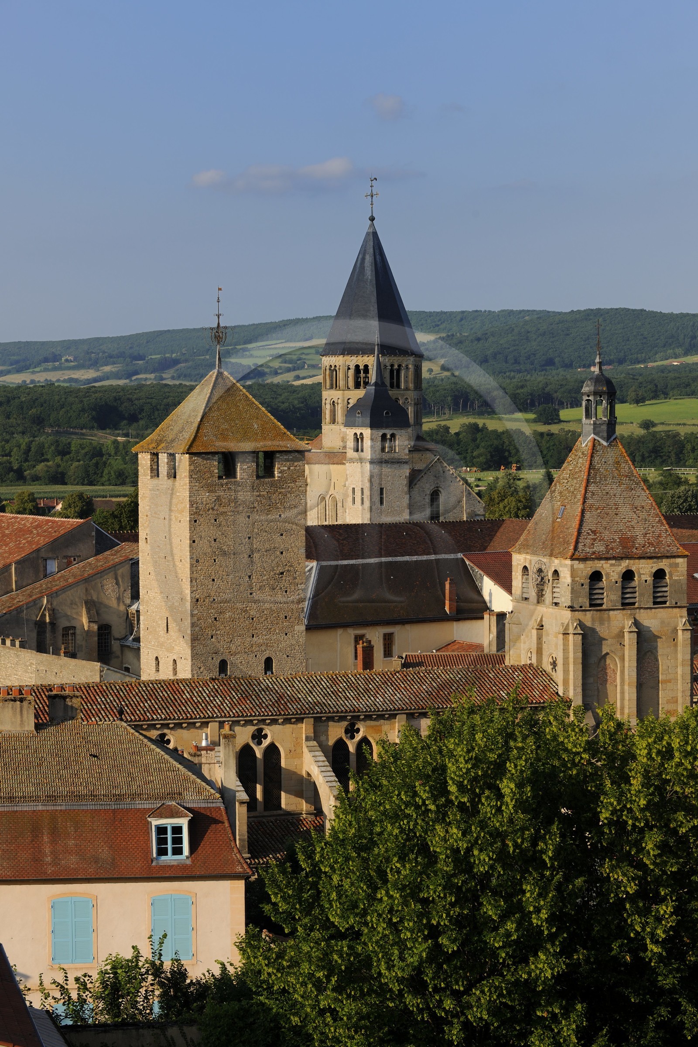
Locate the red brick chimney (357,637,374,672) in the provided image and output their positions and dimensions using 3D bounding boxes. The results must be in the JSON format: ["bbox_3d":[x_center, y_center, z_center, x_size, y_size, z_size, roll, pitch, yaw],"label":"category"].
[{"bbox_3d":[1.147,8.930,167.000,0.850,2.600,0.850,-1,3,-24],"label":"red brick chimney"}]

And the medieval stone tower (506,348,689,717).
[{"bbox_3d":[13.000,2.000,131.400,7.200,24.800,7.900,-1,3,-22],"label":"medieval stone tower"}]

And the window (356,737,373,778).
[{"bbox_3d":[0.874,13.510,137.000,1.080,3.600,0.400,-1,3,-21],"label":"window"}]

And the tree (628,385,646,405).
[{"bbox_3d":[190.304,-84.186,1650.000,11.900,13.200,11.900,0,3,0],"label":"tree"}]

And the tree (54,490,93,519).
[{"bbox_3d":[-72.126,-3.993,660.000,9.800,9.300,9.800,0,3,0],"label":"tree"}]

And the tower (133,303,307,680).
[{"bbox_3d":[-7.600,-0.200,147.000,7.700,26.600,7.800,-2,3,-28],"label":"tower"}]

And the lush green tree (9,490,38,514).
[{"bbox_3d":[-86.920,-4.273,670.000,7.400,9.300,7.400,0,3,0],"label":"lush green tree"}]

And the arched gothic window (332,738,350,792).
[{"bbox_3d":[-0.424,13.572,136.500,1.080,3.650,0.400,-1,3,-21],"label":"arched gothic window"}]

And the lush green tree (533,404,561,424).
[{"bbox_3d":[114.575,-63.312,1450.000,16.000,12.000,15.000,0,3,0],"label":"lush green tree"}]

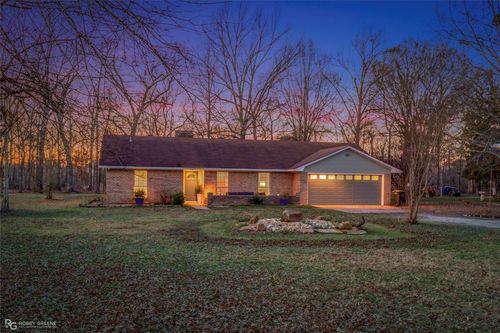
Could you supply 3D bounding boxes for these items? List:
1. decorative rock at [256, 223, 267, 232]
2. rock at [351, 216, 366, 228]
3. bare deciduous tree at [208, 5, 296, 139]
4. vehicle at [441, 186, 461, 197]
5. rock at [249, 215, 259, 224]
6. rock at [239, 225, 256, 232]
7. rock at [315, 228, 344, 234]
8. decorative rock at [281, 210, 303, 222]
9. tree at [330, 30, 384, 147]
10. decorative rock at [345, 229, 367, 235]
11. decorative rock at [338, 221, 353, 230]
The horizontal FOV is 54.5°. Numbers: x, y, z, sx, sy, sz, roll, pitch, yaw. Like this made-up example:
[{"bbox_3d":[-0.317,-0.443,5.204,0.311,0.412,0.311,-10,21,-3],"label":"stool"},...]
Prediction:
[{"bbox_3d":[0.367,1.930,15.500,0.320,0.270,0.300,0,-2,0],"label":"decorative rock"},{"bbox_3d":[3.627,1.877,16.200,0.500,0.360,0.400,0,-2,0],"label":"rock"},{"bbox_3d":[0.178,-6.745,49.672,9.200,19.862,8.740,0,-2,0],"label":"bare deciduous tree"},{"bbox_3d":[31.439,3.910,76.000,4.500,1.600,1.850,-1,-3,41],"label":"vehicle"},{"bbox_3d":[0.125,1.887,17.300,0.340,0.320,0.320,0,-2,0],"label":"rock"},{"bbox_3d":[-0.080,1.978,15.500,0.570,0.200,0.450,0,-2,0],"label":"rock"},{"bbox_3d":[2.438,1.993,14.900,0.880,0.140,0.550,0,-2,0],"label":"rock"},{"bbox_3d":[1.460,1.742,17.100,0.780,0.430,0.550,0,-2,0],"label":"decorative rock"},{"bbox_3d":[11.318,-5.485,50.710,6.000,17.589,5.700,0,-2,0],"label":"tree"},{"bbox_3d":[3.235,1.999,14.900,0.680,0.140,0.550,0,-2,0],"label":"decorative rock"},{"bbox_3d":[3.066,1.894,15.600,0.440,0.280,0.380,0,-2,0],"label":"decorative rock"}]

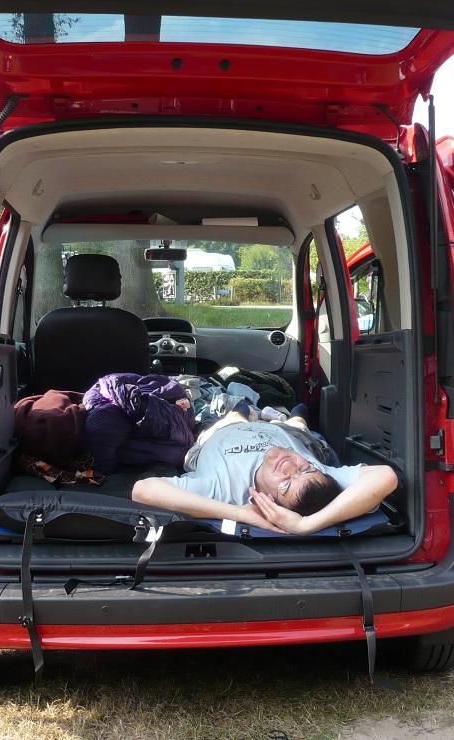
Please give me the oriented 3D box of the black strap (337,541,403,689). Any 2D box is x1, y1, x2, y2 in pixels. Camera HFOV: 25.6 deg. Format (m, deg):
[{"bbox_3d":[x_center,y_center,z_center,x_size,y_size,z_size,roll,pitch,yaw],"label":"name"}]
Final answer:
[{"bbox_3d":[0.402,0.685,2.766,0.180,0.420,0.150,0,5,-6],"label":"black strap"}]

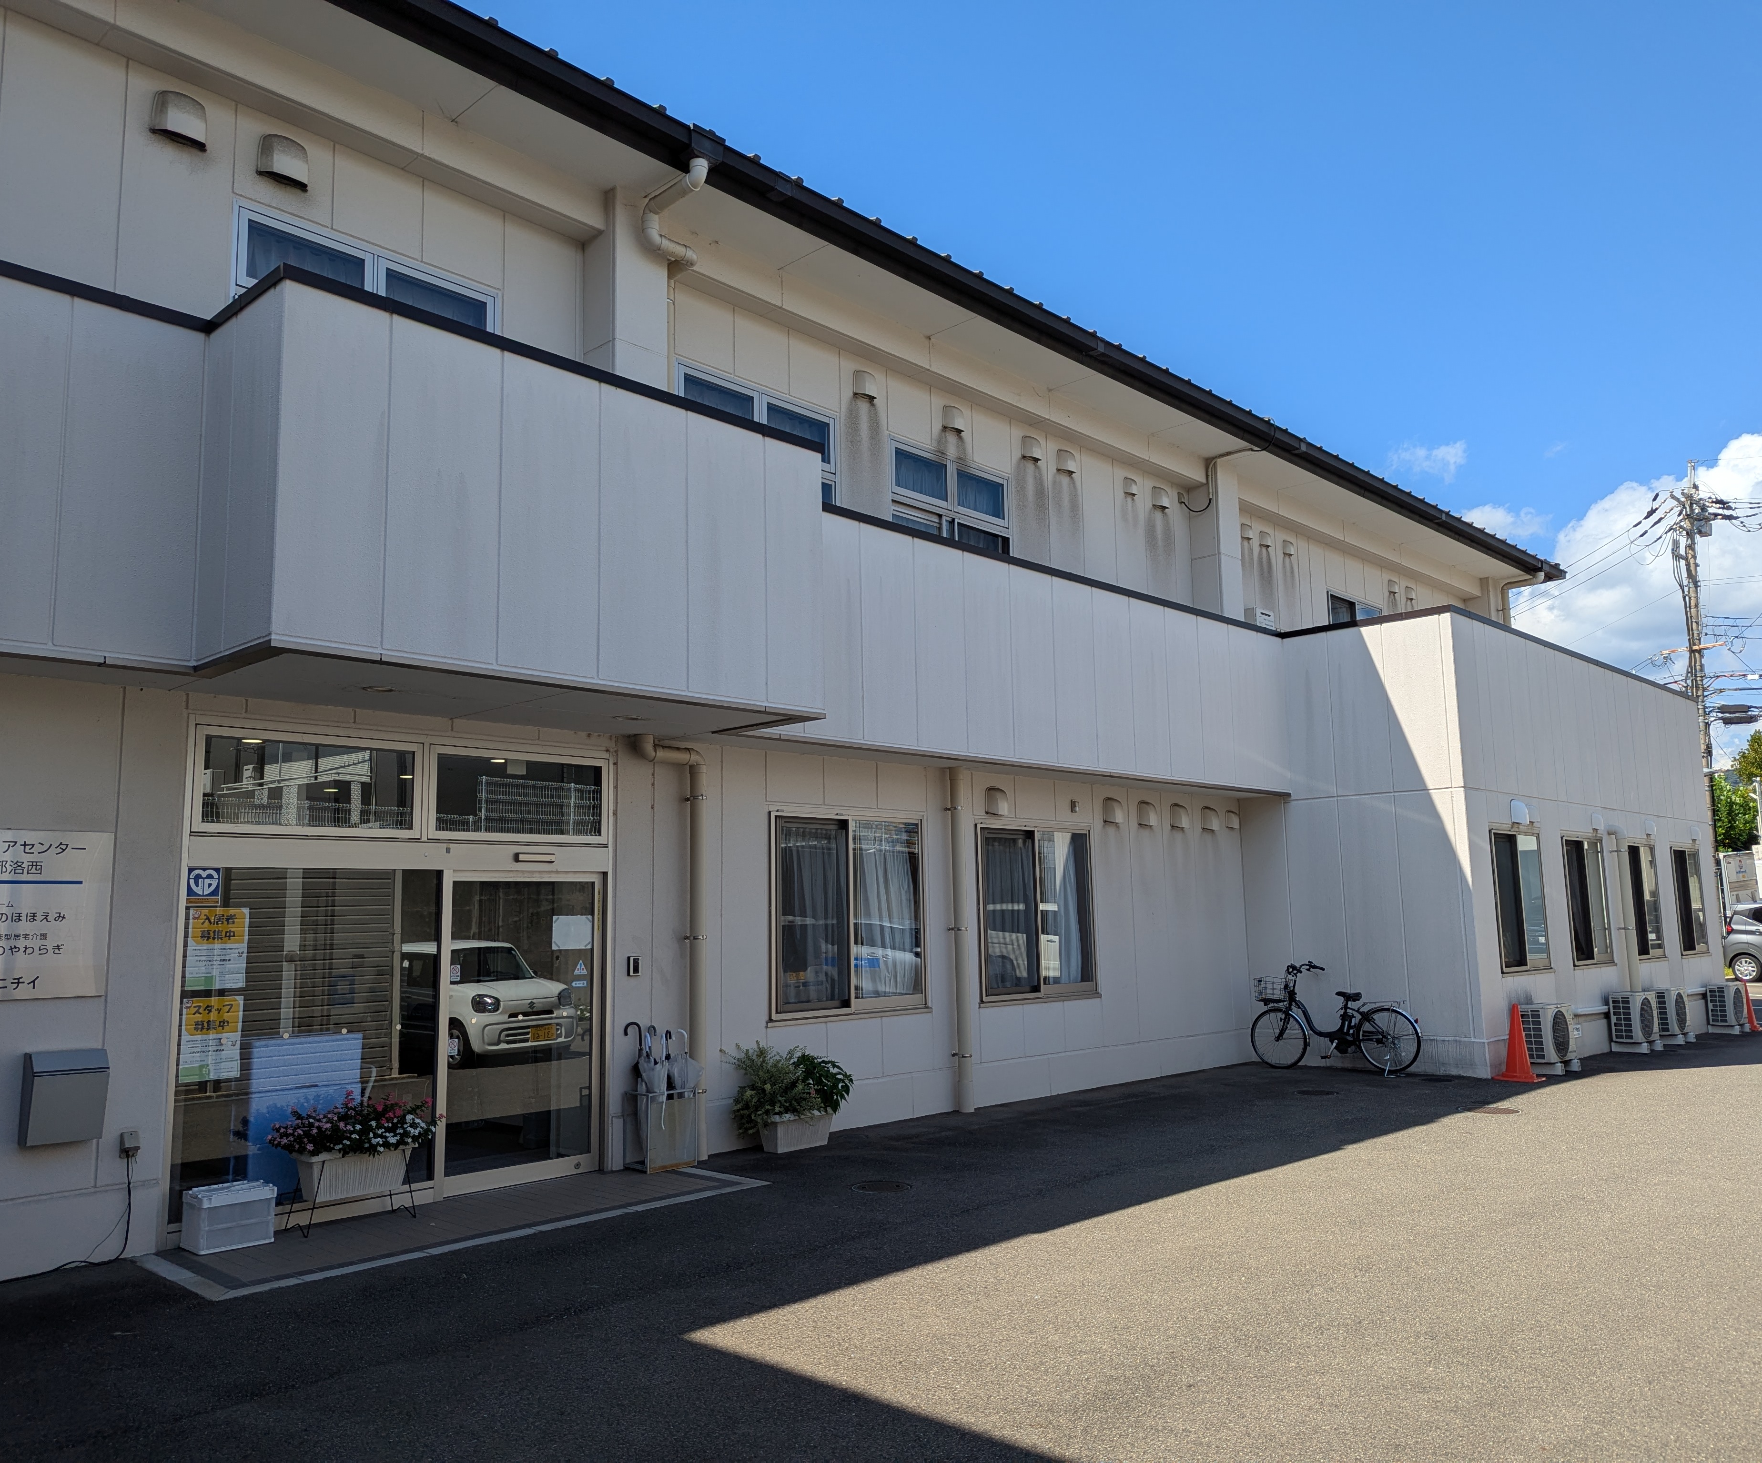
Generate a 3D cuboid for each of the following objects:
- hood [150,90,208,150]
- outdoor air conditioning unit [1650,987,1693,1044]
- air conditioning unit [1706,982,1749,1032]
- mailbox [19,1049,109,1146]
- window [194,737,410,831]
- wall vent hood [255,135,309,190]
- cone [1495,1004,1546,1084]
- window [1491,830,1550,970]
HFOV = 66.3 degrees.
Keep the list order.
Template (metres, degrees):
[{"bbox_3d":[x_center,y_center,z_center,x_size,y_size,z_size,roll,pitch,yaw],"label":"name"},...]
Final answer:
[{"bbox_3d":[-4.055,-3.589,7.851,0.130,0.300,0.290,-9,-11,43],"label":"hood"},{"bbox_3d":[9.752,3.531,16.713,0.331,0.657,0.803,-9,-11,43],"label":"outdoor air conditioning unit"},{"bbox_3d":[11.739,3.857,18.786,0.331,0.647,0.803,-9,-11,43],"label":"air conditioning unit"},{"bbox_3d":[-3.908,1.757,6.476,0.155,0.412,0.333,-9,-11,43],"label":"mailbox"},{"bbox_3d":[-3.187,0.301,7.584,0.070,0.482,1.228,-8,-10,43],"label":"window"},{"bbox_3d":[-3.634,-3.512,8.264,0.110,0.279,0.311,-8,-10,43],"label":"wall vent hood"},{"bbox_3d":[6.087,2.961,12.899,0.380,0.700,0.380,-9,-11,43],"label":"cone"},{"bbox_3d":[6.688,1.775,14.107,0.110,1.425,1.465,-9,-11,43],"label":"window"}]

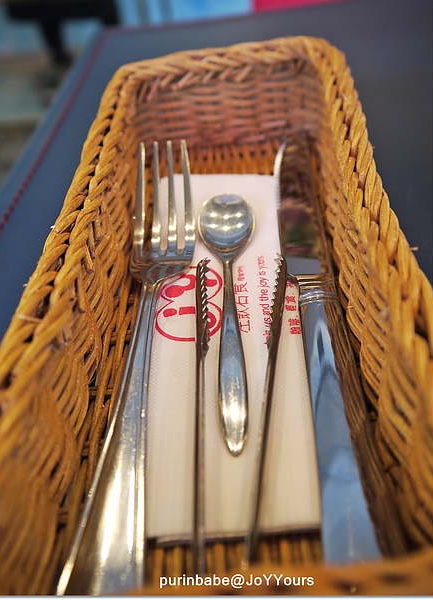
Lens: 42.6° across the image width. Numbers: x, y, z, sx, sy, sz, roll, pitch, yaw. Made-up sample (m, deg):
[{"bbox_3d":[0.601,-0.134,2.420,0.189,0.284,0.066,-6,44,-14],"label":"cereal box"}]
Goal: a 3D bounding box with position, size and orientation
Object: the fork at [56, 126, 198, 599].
[{"bbox_3d":[-0.028,0.005,0.214,0.027,0.021,0.207,0,51,3],"label":"fork"}]

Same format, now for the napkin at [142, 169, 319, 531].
[{"bbox_3d":[0.004,0.006,0.227,0.062,0.005,0.171,-2,51,1],"label":"napkin"}]

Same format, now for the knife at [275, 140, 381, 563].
[{"bbox_3d":[0.040,-0.005,0.231,0.021,0.014,0.219,-1,51,2],"label":"knife"}]

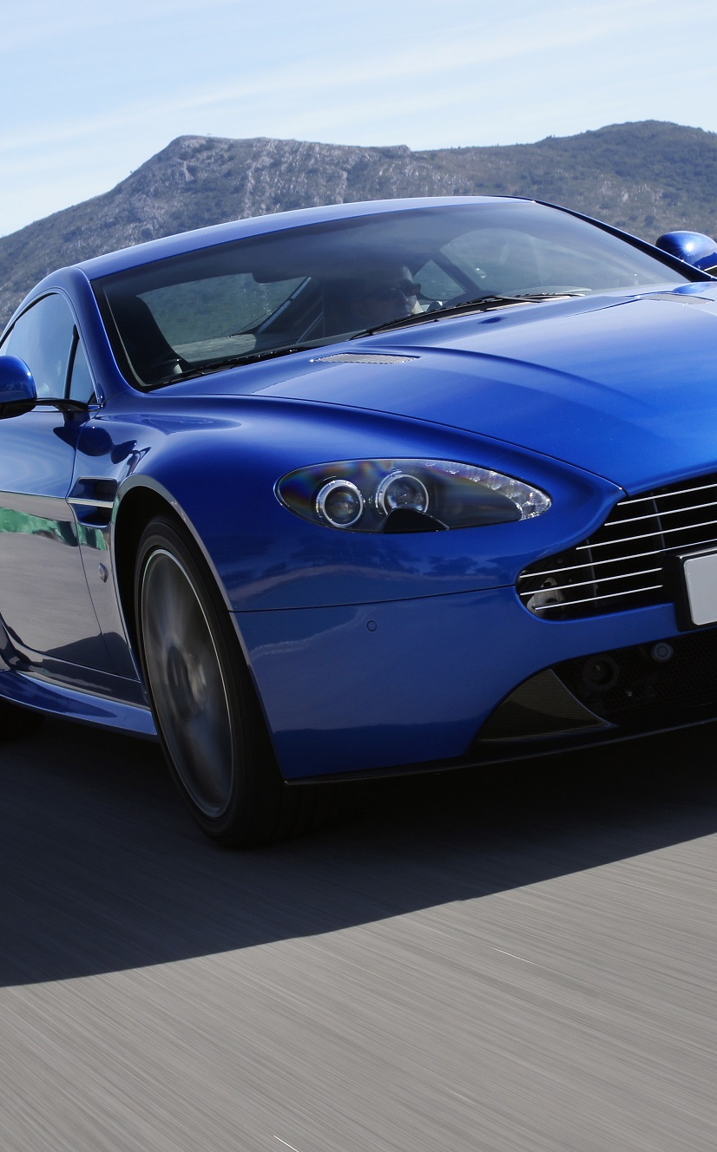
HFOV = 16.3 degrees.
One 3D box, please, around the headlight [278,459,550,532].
[{"bbox_3d":[0.077,-0.135,4.261,0.350,0.145,0.430,-12,5,-20],"label":"headlight"}]

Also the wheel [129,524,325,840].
[{"bbox_3d":[-0.214,0.183,4.712,0.245,0.670,0.670,-12,5,-20],"label":"wheel"}]

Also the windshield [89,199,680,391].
[{"bbox_3d":[0.084,-0.688,5.697,1.420,0.140,0.890,-12,28,-20],"label":"windshield"}]

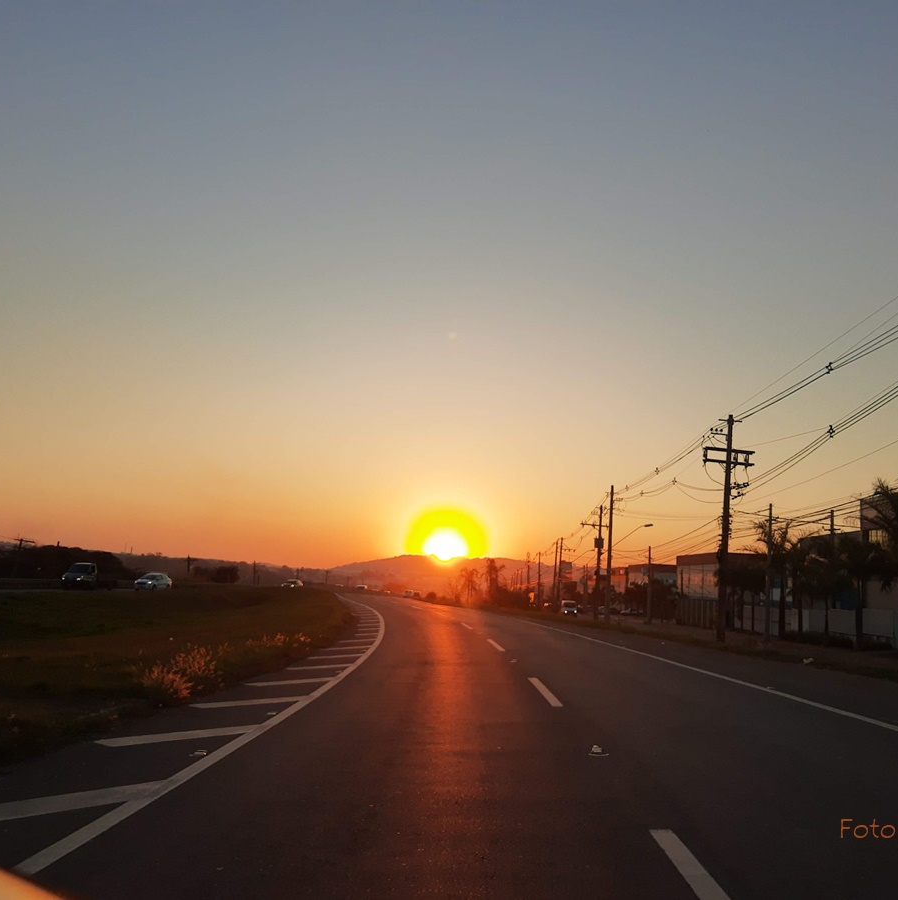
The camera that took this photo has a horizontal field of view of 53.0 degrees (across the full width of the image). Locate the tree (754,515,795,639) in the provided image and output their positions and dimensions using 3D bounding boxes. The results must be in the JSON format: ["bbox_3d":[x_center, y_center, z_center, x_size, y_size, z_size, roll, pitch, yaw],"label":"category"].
[{"bbox_3d":[19.039,7.429,52.678,2.700,7.095,2.700,4,-9,0],"label":"tree"}]

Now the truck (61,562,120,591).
[{"bbox_3d":[-26.286,9.191,66.113,1.900,2.030,5.500,3,-9,3],"label":"truck"}]

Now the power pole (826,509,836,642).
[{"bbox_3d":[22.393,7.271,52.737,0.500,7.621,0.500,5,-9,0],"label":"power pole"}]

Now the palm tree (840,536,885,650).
[{"bbox_3d":[20.576,7.055,44.959,2.500,5.681,2.500,4,-9,0],"label":"palm tree"}]

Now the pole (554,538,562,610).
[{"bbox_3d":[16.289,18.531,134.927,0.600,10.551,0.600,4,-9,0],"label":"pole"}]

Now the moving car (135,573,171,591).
[{"bbox_3d":[-25.107,11.168,76.444,1.750,1.480,4.300,3,-9,3],"label":"moving car"}]

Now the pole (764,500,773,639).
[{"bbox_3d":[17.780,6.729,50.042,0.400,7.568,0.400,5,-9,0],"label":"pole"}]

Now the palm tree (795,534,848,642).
[{"bbox_3d":[20.758,7.675,50.127,3.000,5.944,2.900,4,-9,0],"label":"palm tree"}]

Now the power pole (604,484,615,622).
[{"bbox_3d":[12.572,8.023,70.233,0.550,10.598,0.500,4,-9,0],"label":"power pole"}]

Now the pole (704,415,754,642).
[{"bbox_3d":[13.044,3.576,42.389,2.450,10.685,0.700,5,-9,0],"label":"pole"}]

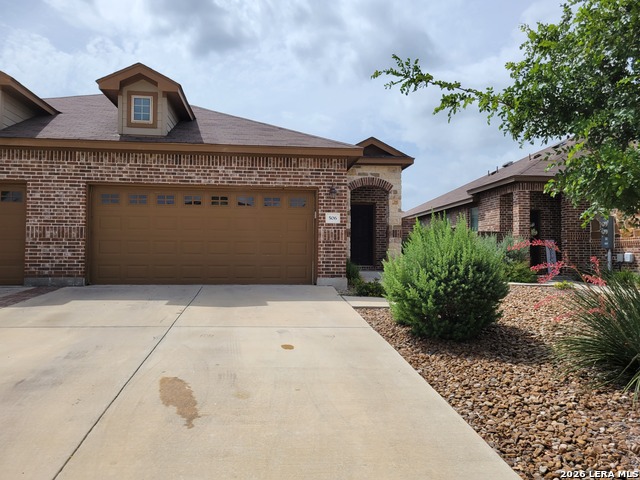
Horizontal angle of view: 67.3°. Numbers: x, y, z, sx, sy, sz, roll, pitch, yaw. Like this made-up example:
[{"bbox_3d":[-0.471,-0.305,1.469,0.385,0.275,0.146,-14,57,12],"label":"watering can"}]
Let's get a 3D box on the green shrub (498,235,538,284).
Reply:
[{"bbox_3d":[5.930,0.540,14.400,1.350,1.410,1.250,0,-2,0],"label":"green shrub"}]

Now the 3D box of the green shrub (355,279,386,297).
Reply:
[{"bbox_3d":[1.090,0.970,9.950,0.740,0.370,0.650,0,-2,0],"label":"green shrub"}]

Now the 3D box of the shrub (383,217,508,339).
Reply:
[{"bbox_3d":[1.855,0.480,7.100,1.850,1.670,1.750,0,-2,0],"label":"shrub"}]

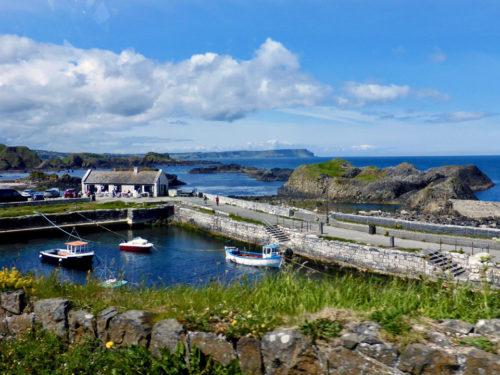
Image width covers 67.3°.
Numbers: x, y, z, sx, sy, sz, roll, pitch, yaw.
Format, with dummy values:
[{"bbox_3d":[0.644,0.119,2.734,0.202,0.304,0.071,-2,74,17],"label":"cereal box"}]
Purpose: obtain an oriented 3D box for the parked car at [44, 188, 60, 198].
[{"bbox_3d":[-36.589,1.162,69.777,1.780,1.600,4.200,-1,5,-9],"label":"parked car"}]

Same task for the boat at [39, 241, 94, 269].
[{"bbox_3d":[-19.546,6.800,41.100,6.600,2.400,2.300,2,5,26],"label":"boat"}]

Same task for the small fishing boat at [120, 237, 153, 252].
[{"bbox_3d":[-13.327,6.672,44.964,4.350,1.800,1.750,1,5,16],"label":"small fishing boat"}]

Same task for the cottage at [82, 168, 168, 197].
[{"bbox_3d":[-23.708,-0.939,71.629,15.200,5.300,5.400,0,5,11],"label":"cottage"}]

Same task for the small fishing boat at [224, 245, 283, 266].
[{"bbox_3d":[0.483,6.754,39.712,6.400,2.250,2.100,1,5,19],"label":"small fishing boat"}]

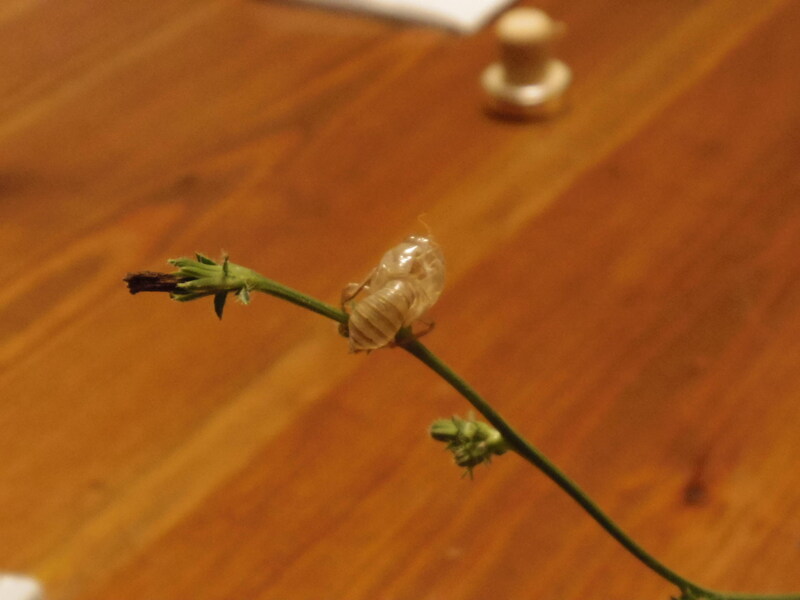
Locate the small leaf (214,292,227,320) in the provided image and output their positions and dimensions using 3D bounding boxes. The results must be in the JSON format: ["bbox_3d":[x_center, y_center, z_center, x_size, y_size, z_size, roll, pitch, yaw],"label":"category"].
[{"bbox_3d":[-0.030,0.001,0.321,0.002,0.001,0.005,3,90,-5],"label":"small leaf"}]

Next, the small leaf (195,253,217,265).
[{"bbox_3d":[-0.033,-0.007,0.322,0.004,0.001,0.002,30,88,0],"label":"small leaf"}]

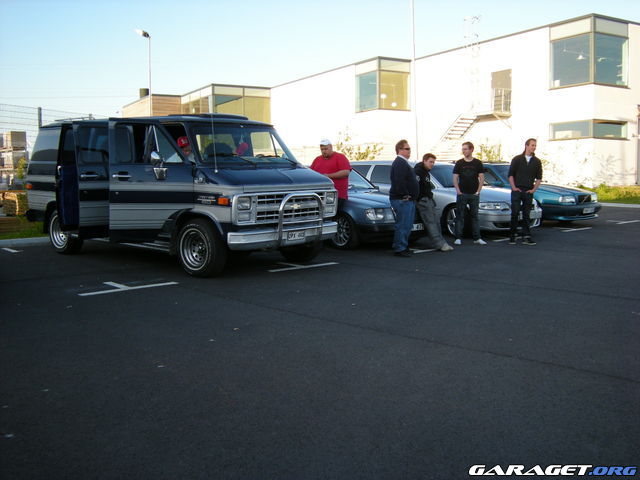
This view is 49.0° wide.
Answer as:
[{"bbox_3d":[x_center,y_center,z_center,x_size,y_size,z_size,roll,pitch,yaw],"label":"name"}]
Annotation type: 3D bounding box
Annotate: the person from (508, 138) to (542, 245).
[{"bbox_3d":[3.555,-0.837,12.151,0.550,1.800,0.360,0,6,-2],"label":"person"}]

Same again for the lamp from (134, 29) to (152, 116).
[{"bbox_3d":[-6.755,-4.829,26.629,0.800,6.350,0.280,-4,8,-35],"label":"lamp"}]

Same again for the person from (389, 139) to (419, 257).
[{"bbox_3d":[1.274,-0.634,10.515,0.420,1.750,0.540,2,7,16],"label":"person"}]

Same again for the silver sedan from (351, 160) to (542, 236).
[{"bbox_3d":[2.218,-0.928,14.303,1.810,1.480,4.700,-4,8,-35],"label":"silver sedan"}]

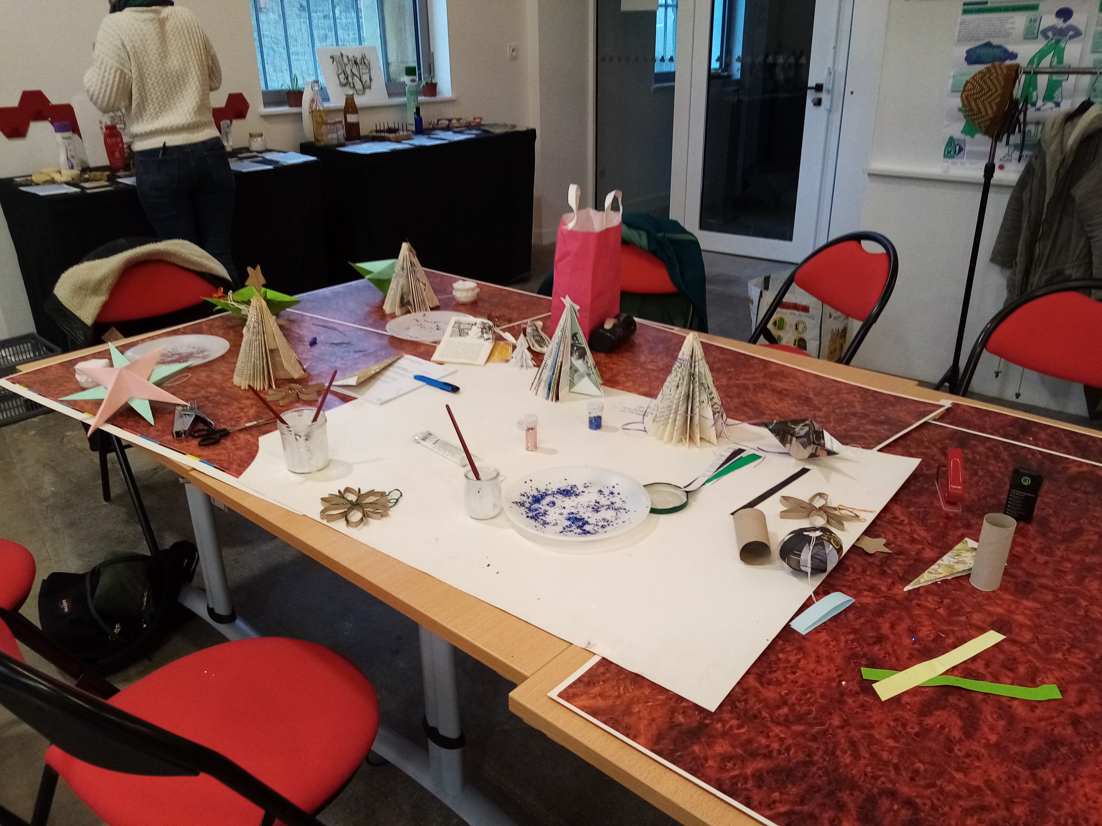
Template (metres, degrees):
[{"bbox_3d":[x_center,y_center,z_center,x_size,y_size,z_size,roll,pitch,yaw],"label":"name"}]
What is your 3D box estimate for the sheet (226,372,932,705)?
[{"bbox_3d":[0.009,0.082,1.513,1.065,0.008,0.785,16,29,35],"label":"sheet"}]

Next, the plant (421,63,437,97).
[{"bbox_3d":[-0.734,-1.988,4.947,0.100,0.185,0.100,17,29,35],"label":"plant"}]

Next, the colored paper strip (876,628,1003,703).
[{"bbox_3d":[0.461,0.292,0.976,0.210,0.007,0.021,-13,27,-25],"label":"colored paper strip"}]

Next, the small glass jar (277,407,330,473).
[{"bbox_3d":[-0.447,0.049,1.498,0.079,0.095,0.079,-1,23,0],"label":"small glass jar"}]

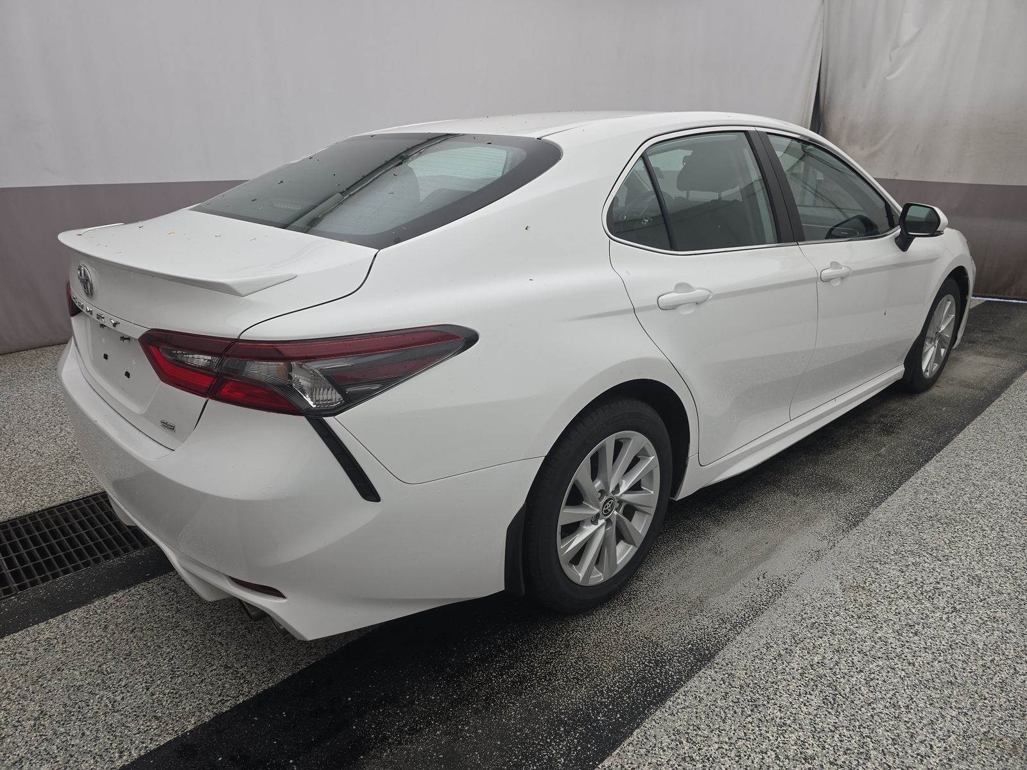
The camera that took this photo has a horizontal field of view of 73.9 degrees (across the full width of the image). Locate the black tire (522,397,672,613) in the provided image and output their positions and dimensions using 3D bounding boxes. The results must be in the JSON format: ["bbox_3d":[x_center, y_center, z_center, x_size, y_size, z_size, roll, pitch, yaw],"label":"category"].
[{"bbox_3d":[0.224,0.337,2.056,0.660,0.660,0.220,-17,26,-40],"label":"black tire"}]

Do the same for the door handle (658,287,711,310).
[{"bbox_3d":[0.484,-0.243,1.929,0.255,0.057,0.050,-17,26,-40],"label":"door handle"}]

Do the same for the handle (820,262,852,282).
[{"bbox_3d":[1.219,-0.416,2.579,0.255,0.055,0.050,-17,26,-40],"label":"handle"}]

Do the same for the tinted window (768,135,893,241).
[{"bbox_3d":[1.331,-0.809,2.799,0.930,0.440,0.070,-17,4,-40],"label":"tinted window"}]

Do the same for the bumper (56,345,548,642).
[{"bbox_3d":[-0.825,0.123,2.112,0.810,0.610,1.820,-17,26,-40],"label":"bumper"}]

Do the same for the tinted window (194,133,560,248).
[{"bbox_3d":[-0.489,-0.659,2.158,0.760,0.095,1.250,-37,37,-29],"label":"tinted window"}]

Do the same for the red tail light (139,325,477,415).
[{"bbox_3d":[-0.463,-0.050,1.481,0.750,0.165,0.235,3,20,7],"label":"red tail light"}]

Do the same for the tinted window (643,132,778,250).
[{"bbox_3d":[0.659,-0.632,2.215,0.635,0.400,0.050,-17,4,-40],"label":"tinted window"}]

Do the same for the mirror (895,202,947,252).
[{"bbox_3d":[1.770,-0.679,2.963,0.170,0.200,0.210,-17,26,-40],"label":"mirror"}]

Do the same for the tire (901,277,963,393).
[{"bbox_3d":[2.305,-0.290,3.860,0.660,0.660,0.220,-17,26,-40],"label":"tire"}]

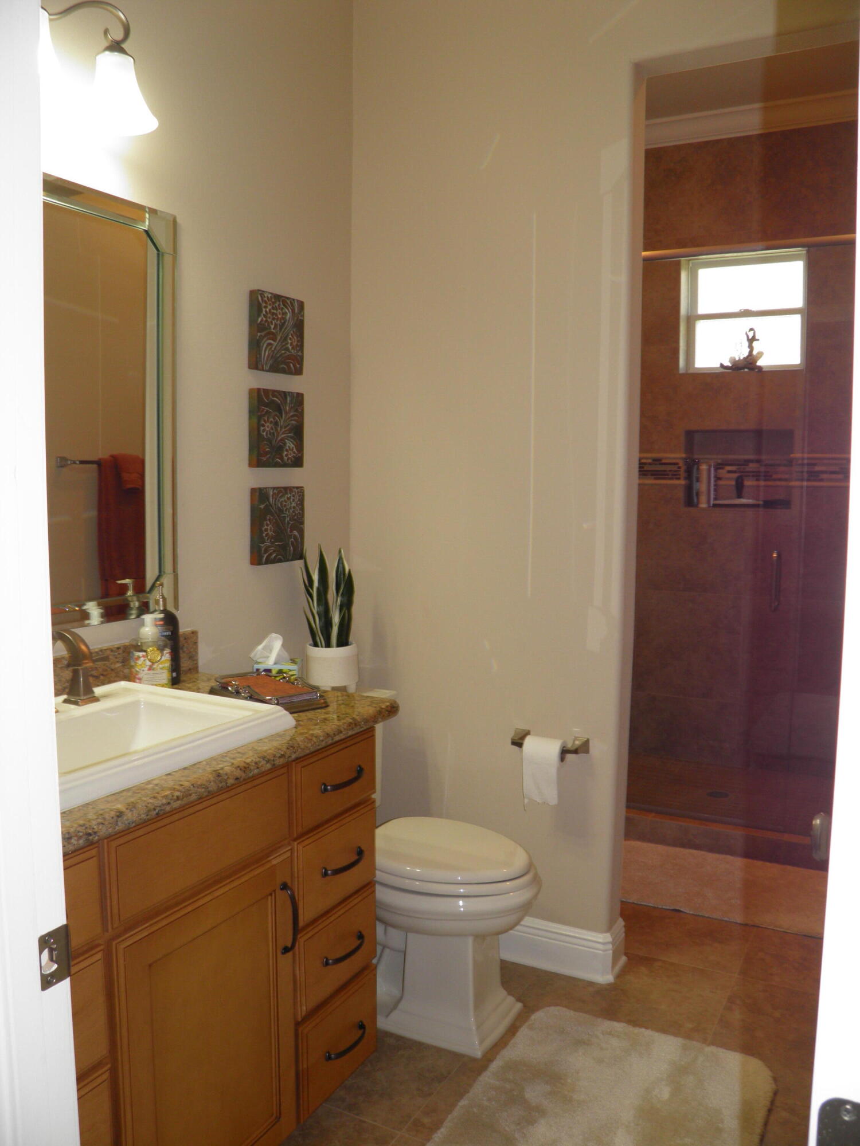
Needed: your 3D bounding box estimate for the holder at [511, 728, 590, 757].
[{"bbox_3d":[0.325,0.473,2.559,0.217,0.044,0.070,3,6,29],"label":"holder"}]

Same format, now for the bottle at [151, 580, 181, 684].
[{"bbox_3d":[-0.601,0.137,2.119,0.064,0.241,0.062,-1,6,-16],"label":"bottle"}]

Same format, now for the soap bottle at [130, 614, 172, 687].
[{"bbox_3d":[-0.606,0.178,2.023,0.085,0.176,0.068,-3,6,-27],"label":"soap bottle"}]

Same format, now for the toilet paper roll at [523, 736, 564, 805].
[{"bbox_3d":[0.313,0.543,2.543,0.104,0.187,0.076,3,6,29],"label":"toilet paper roll"}]

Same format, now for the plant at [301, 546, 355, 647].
[{"bbox_3d":[-0.278,0.072,2.548,0.144,0.290,0.144,3,6,29],"label":"plant"}]

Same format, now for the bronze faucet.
[{"bbox_3d":[-0.675,0.181,1.680,0.175,0.158,0.285,3,6,29],"label":"bronze faucet"}]

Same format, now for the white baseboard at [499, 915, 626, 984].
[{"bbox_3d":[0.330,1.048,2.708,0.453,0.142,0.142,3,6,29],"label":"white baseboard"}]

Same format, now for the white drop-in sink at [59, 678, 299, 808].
[{"bbox_3d":[-0.583,0.359,1.636,0.455,0.187,0.548,3,6,29],"label":"white drop-in sink"}]

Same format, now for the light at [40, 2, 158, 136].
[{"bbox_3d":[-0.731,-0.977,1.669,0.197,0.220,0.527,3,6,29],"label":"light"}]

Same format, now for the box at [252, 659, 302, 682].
[{"bbox_3d":[-0.398,0.299,2.458,0.112,0.124,0.112,0,5,0],"label":"box"}]

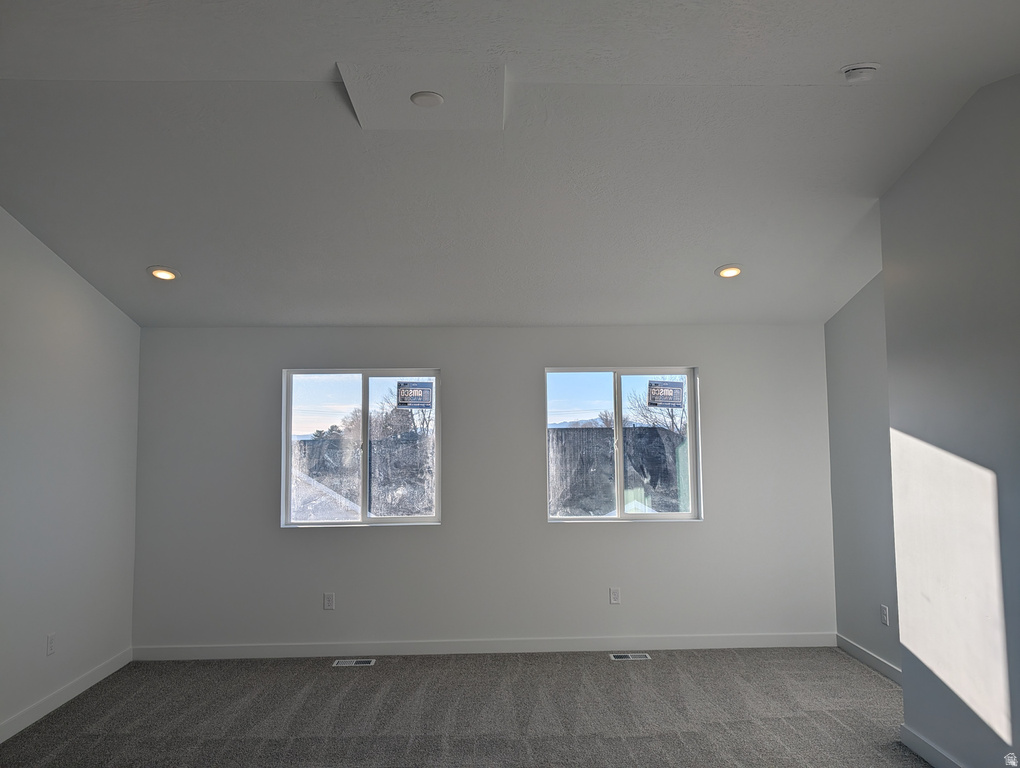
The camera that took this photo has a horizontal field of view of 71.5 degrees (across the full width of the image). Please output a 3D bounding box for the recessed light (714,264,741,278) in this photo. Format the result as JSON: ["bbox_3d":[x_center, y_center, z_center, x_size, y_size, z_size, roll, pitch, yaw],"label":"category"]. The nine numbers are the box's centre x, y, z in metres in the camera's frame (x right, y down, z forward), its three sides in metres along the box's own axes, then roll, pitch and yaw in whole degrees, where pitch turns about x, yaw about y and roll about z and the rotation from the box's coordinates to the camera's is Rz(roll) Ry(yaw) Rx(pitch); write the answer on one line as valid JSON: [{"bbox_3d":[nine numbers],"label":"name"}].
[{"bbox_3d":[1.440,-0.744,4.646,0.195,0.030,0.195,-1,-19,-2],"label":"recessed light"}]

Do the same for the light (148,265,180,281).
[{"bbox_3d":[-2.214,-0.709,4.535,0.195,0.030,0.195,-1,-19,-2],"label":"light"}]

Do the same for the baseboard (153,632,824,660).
[{"bbox_3d":[-0.146,1.933,5.199,5.170,0.092,0.015,-1,-4,-2],"label":"baseboard"}]

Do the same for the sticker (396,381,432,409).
[{"bbox_3d":[-0.727,0.086,5.417,0.270,0.203,0.005,-1,-4,-2],"label":"sticker"}]

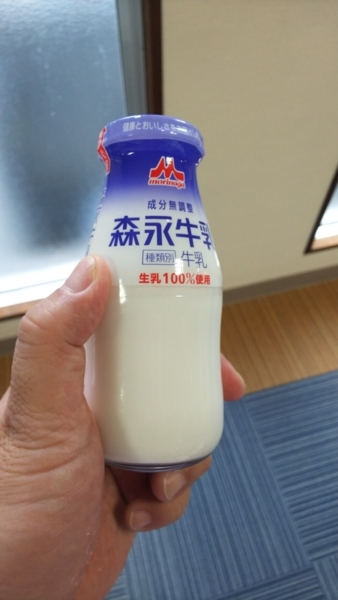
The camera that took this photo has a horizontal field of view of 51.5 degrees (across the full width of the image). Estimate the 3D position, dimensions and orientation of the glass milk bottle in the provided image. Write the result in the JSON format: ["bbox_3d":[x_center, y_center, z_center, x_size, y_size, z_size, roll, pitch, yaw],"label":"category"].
[{"bbox_3d":[-0.007,-0.003,0.155,0.061,0.061,0.135,-1,92,-21],"label":"glass milk bottle"}]

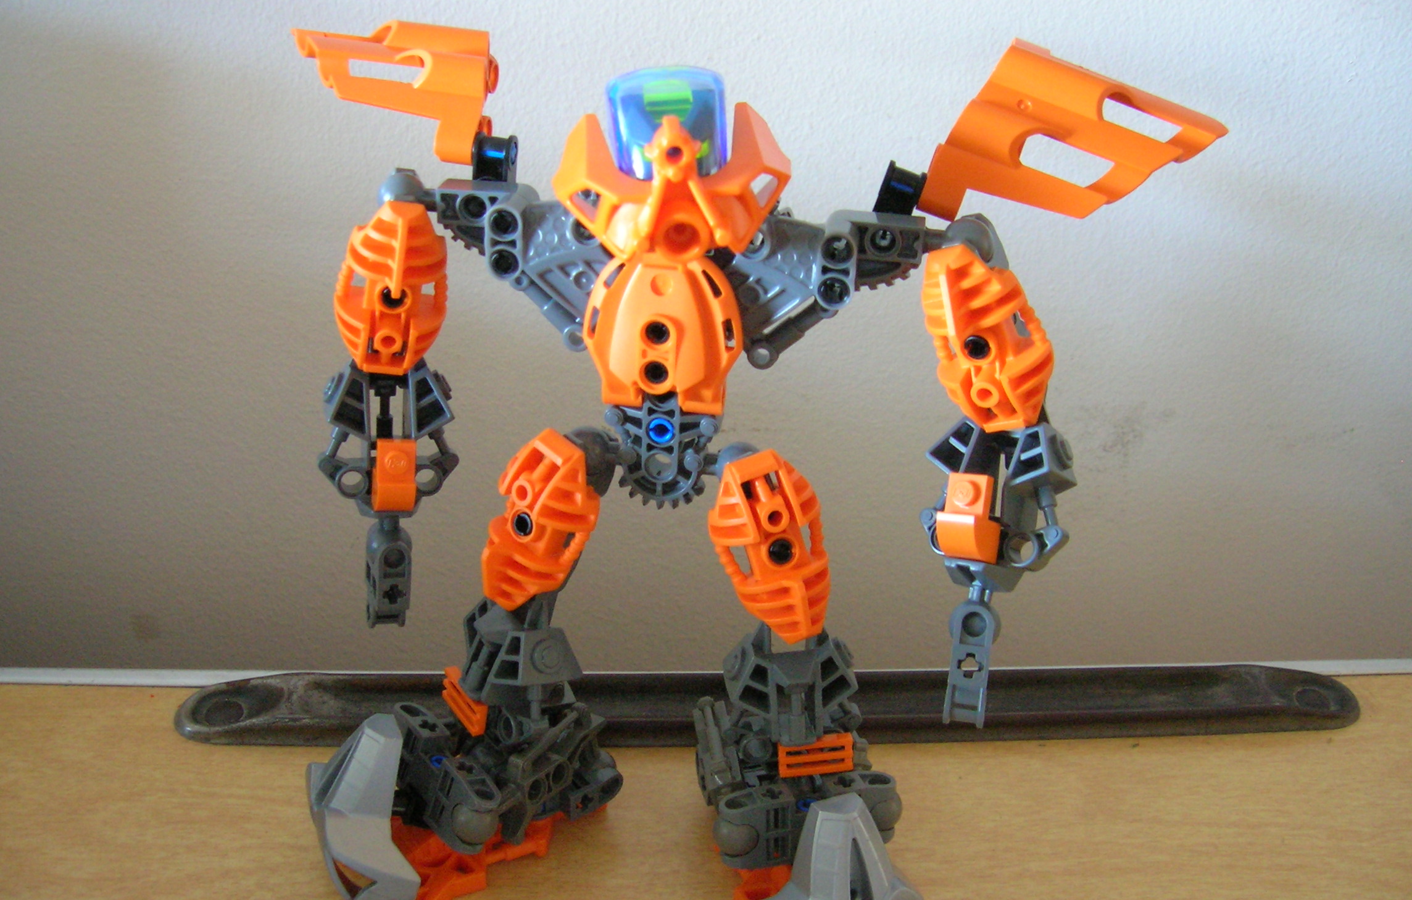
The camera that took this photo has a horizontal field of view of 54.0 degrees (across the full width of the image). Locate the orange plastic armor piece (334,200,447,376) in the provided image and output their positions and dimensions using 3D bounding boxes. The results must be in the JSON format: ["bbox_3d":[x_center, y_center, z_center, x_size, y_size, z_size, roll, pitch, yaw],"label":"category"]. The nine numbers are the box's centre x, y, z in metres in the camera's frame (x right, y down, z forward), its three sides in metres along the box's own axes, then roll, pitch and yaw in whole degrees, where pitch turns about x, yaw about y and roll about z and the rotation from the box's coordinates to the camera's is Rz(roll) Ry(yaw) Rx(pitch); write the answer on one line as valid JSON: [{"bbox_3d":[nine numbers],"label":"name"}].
[{"bbox_3d":[-0.064,-0.033,0.281,0.022,0.037,0.015,4,26,-19],"label":"orange plastic armor piece"}]

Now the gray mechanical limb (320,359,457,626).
[{"bbox_3d":[-0.065,0.009,0.283,0.027,0.054,0.020,0,15,-15],"label":"gray mechanical limb"}]

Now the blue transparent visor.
[{"bbox_3d":[-0.007,-0.062,0.262,0.024,0.025,0.018,1,24,2],"label":"blue transparent visor"}]

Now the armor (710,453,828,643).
[{"bbox_3d":[0.012,0.019,0.276,0.023,0.038,0.015,-17,9,-9],"label":"armor"}]

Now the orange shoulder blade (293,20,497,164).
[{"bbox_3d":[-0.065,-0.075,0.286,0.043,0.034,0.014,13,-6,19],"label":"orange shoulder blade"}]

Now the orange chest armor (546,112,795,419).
[{"bbox_3d":[-0.007,-0.036,0.263,0.043,0.056,0.029,4,29,7],"label":"orange chest armor"}]

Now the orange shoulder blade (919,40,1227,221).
[{"bbox_3d":[0.068,-0.055,0.259,0.046,0.036,0.013,28,23,5],"label":"orange shoulder blade"}]

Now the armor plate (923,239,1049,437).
[{"bbox_3d":[0.054,-0.021,0.264,0.023,0.038,0.015,-6,18,31],"label":"armor plate"}]

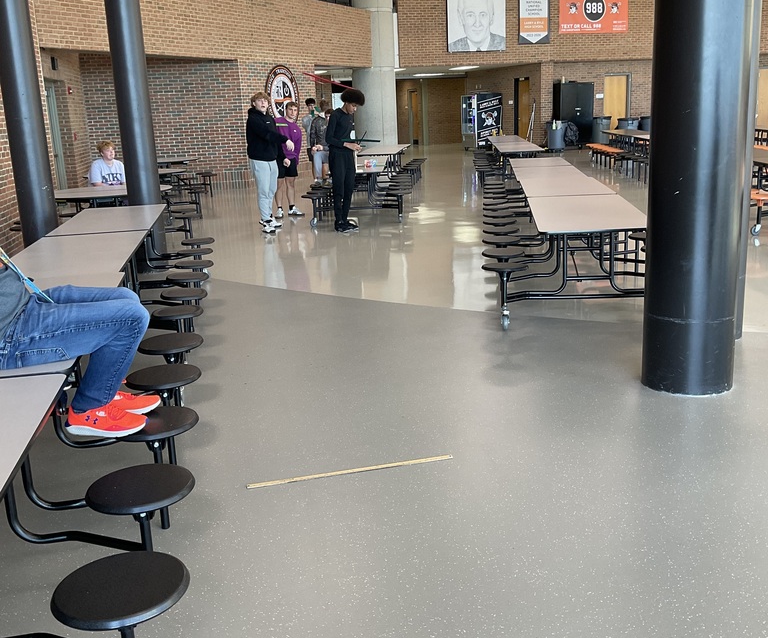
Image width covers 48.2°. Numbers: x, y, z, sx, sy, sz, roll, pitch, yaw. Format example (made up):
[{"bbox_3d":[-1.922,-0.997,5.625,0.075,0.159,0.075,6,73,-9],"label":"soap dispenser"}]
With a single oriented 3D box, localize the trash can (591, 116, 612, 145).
[{"bbox_3d":[6.627,-5.763,26.200,0.630,0.820,0.630,-2,14,1],"label":"trash can"}]

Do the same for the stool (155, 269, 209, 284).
[{"bbox_3d":[-1.389,-0.105,6.175,0.312,0.437,0.312,-5,14,-9],"label":"stool"}]

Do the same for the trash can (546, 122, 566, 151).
[{"bbox_3d":[5.151,-5.425,25.500,0.620,0.880,0.620,-2,14,1],"label":"trash can"}]

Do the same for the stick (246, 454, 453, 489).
[{"bbox_3d":[-0.136,0.660,3.733,0.914,0.006,0.030,-6,14,-14],"label":"stick"}]

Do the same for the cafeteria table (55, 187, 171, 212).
[{"bbox_3d":[-3.195,-1.120,9.967,1.524,0.745,1.524,-3,14,0],"label":"cafeteria table"}]

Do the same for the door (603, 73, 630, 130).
[{"bbox_3d":[7.240,-6.478,26.739,1.000,2.170,0.100,-8,15,-20],"label":"door"}]

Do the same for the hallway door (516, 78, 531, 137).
[{"bbox_3d":[4.376,-6.339,26.838,0.100,2.180,0.980,-8,15,-20],"label":"hallway door"}]

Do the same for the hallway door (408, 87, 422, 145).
[{"bbox_3d":[1.213,-8.153,34.763,0.100,2.180,0.980,-8,15,-20],"label":"hallway door"}]

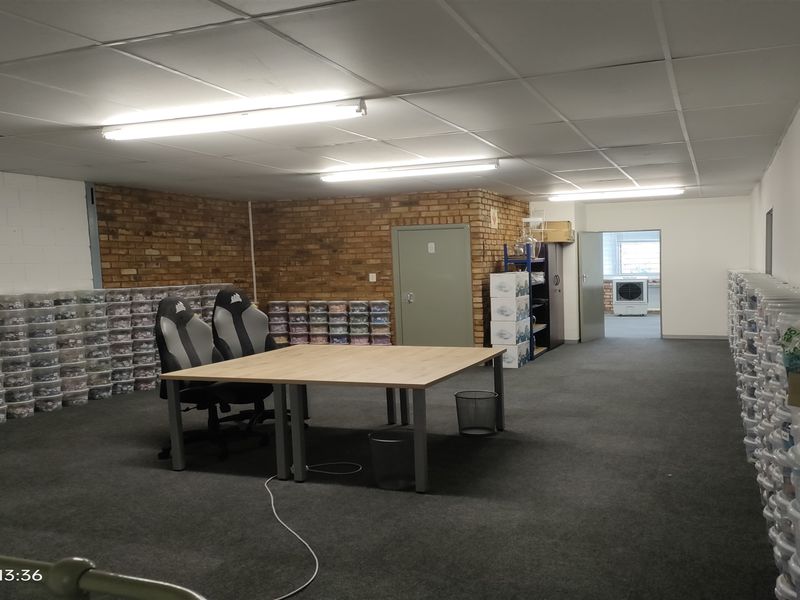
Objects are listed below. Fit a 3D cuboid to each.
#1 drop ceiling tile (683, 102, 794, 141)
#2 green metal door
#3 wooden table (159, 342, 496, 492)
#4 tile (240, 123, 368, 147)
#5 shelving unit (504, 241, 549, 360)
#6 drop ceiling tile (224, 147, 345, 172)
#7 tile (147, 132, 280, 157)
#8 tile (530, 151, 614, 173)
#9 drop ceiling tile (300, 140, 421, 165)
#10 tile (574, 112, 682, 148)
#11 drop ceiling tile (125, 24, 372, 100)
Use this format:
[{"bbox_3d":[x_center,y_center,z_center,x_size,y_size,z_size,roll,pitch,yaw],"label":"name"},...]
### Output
[{"bbox_3d":[2.609,-1.365,4.806,0.750,0.030,1.320,0,4,25],"label":"drop ceiling tile"},{"bbox_3d":[0.454,-0.088,8.450,1.120,1.920,0.100,0,4,22],"label":"green metal door"},{"bbox_3d":[-0.407,0.804,4.815,2.042,0.673,1.723,0,4,25],"label":"wooden table"},{"bbox_3d":[-0.812,-1.228,4.495,0.724,0.030,1.301,0,4,25],"label":"tile"},{"bbox_3d":[1.782,-0.013,8.944,0.400,1.600,0.920,0,4,25],"label":"shelving unit"},{"bbox_3d":[-0.956,-1.316,5.931,0.750,0.030,1.320,0,4,25],"label":"drop ceiling tile"},{"bbox_3d":[-1.501,-1.219,4.713,0.721,0.030,1.320,0,4,25],"label":"tile"},{"bbox_3d":[1.779,-1.445,6.493,0.748,0.030,1.320,0,4,25],"label":"tile"},{"bbox_3d":[-0.241,-1.326,5.716,0.739,0.030,1.320,0,4,25],"label":"drop ceiling tile"},{"bbox_3d":[1.883,-1.354,5.021,0.750,0.030,1.320,0,4,25],"label":"tile"},{"bbox_3d":[-0.664,-1.145,3.117,0.718,0.030,1.284,0,4,25],"label":"drop ceiling tile"}]

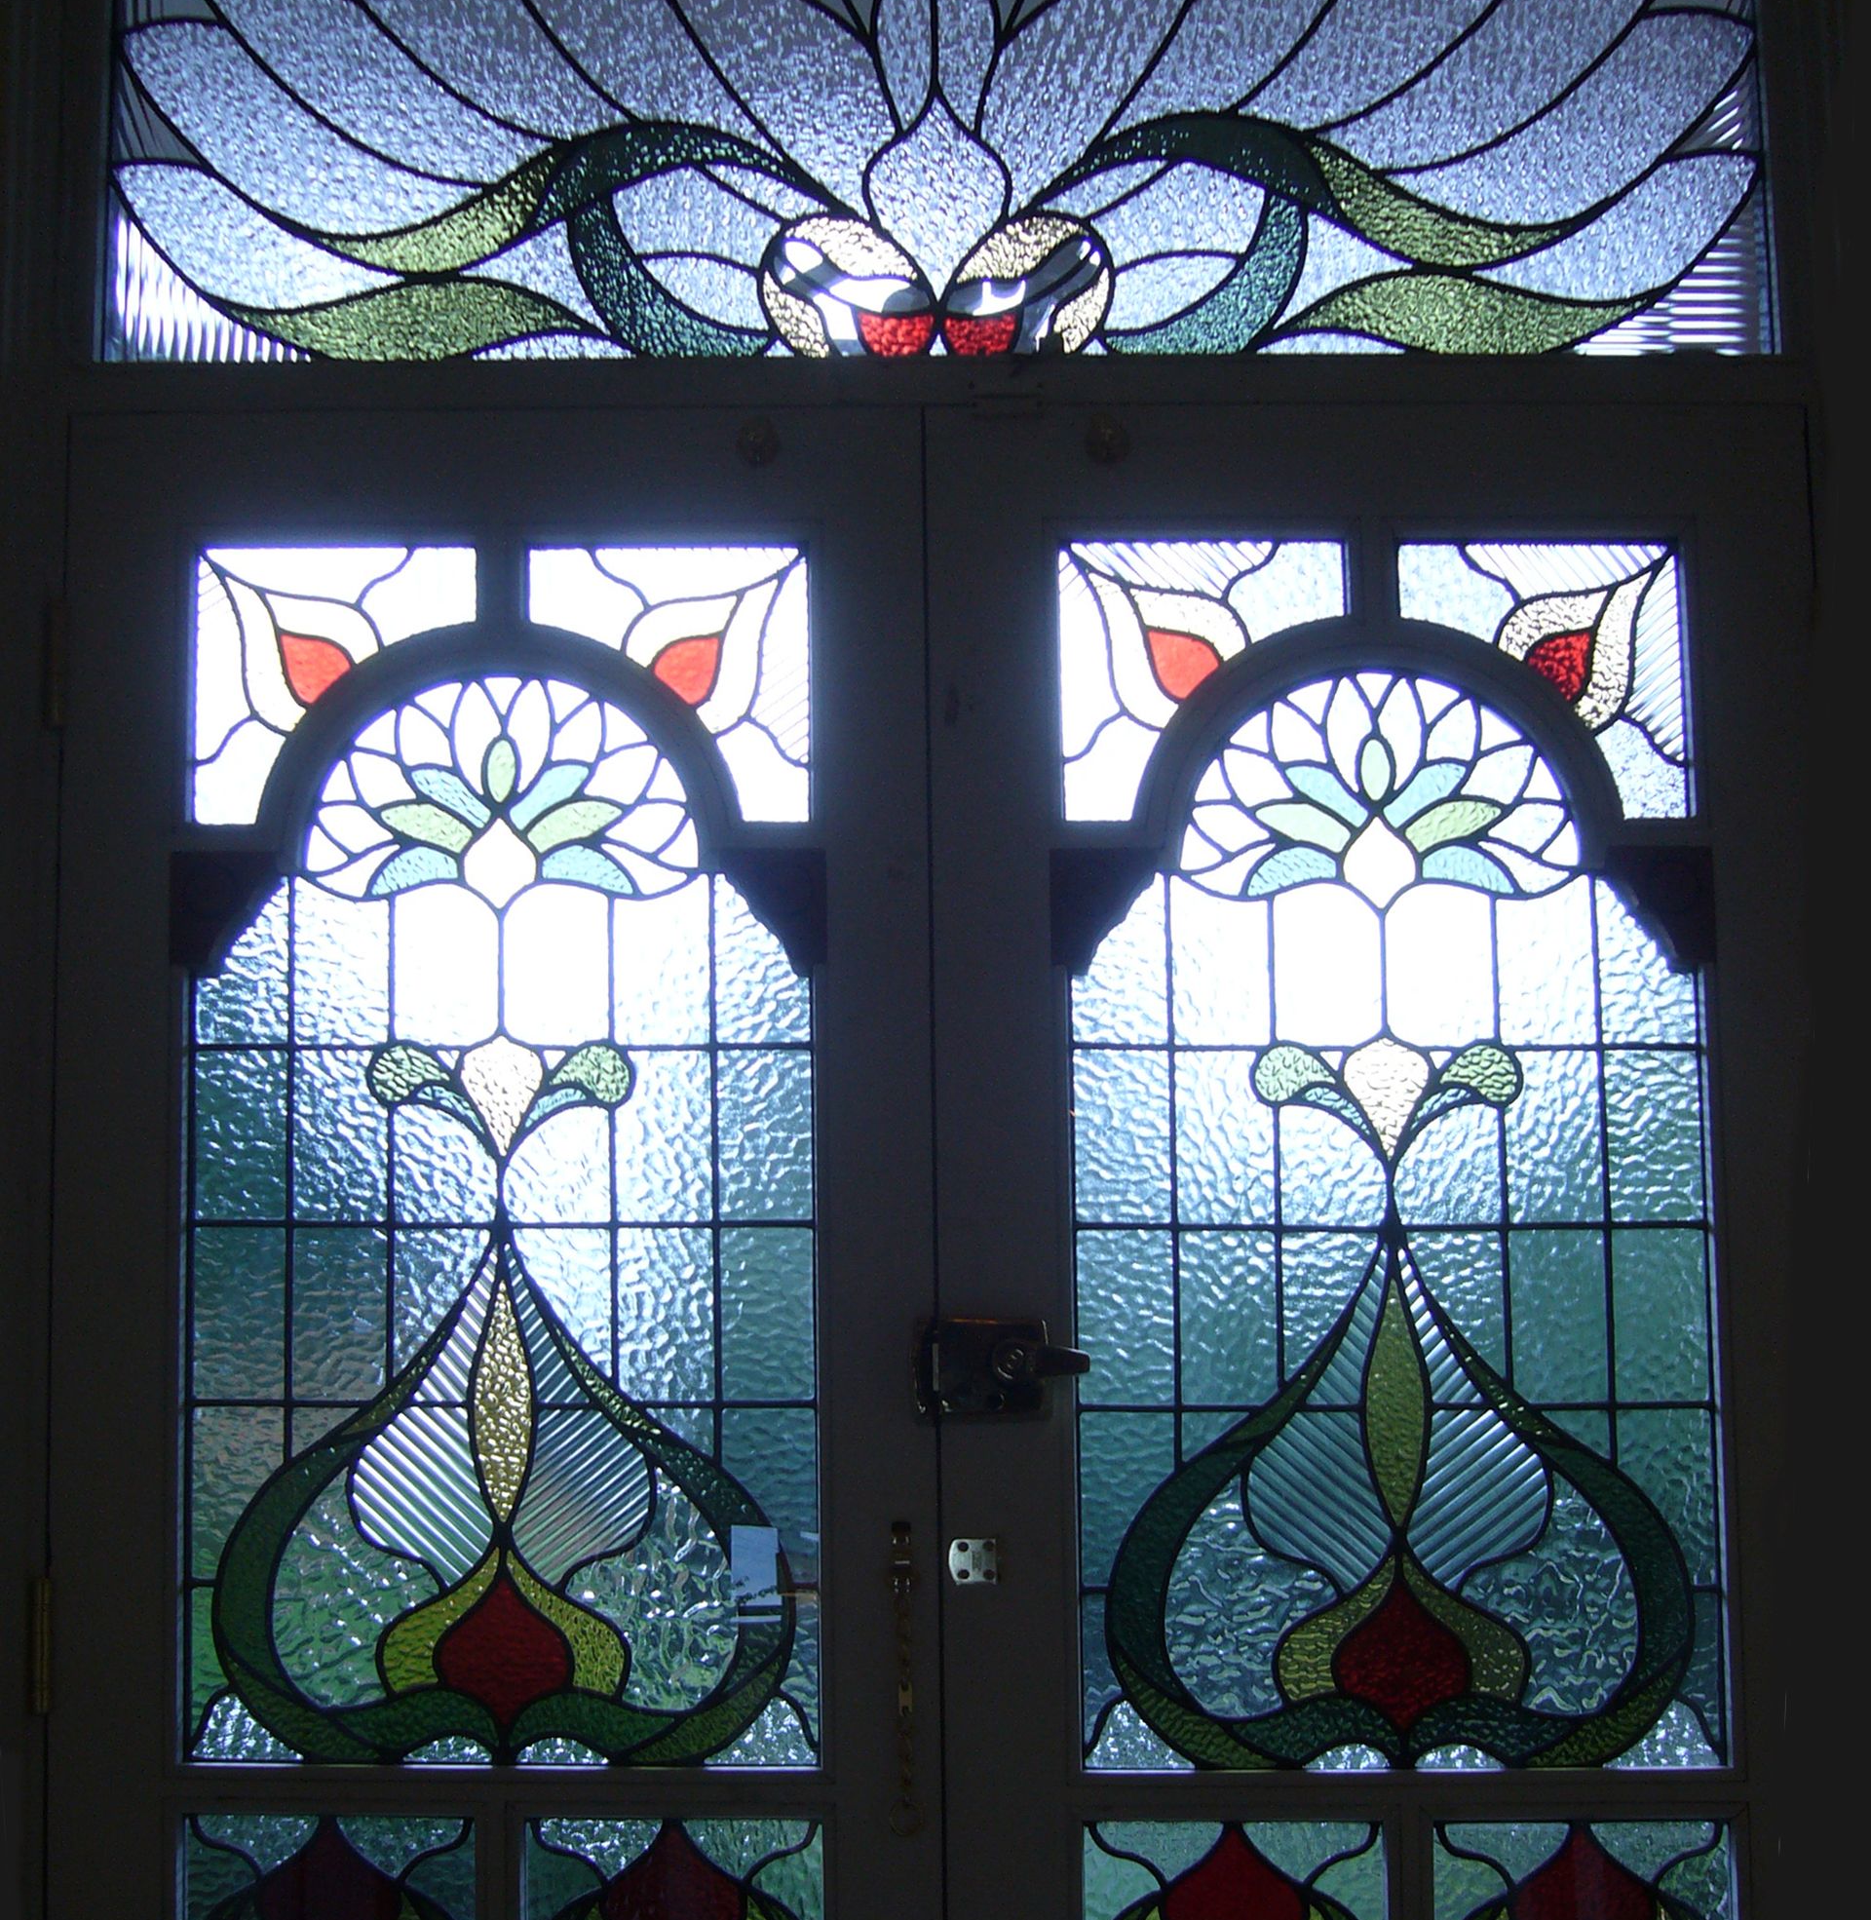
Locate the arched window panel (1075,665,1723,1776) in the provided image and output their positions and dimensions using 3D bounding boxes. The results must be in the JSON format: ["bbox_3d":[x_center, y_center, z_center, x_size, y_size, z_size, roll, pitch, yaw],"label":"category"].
[{"bbox_3d":[0.365,0.197,1.980,0.510,0.864,0.030,0,-4,1],"label":"arched window panel"}]

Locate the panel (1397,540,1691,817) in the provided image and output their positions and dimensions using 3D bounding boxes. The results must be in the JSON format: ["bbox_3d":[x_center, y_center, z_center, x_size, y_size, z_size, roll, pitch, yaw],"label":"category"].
[{"bbox_3d":[0.485,-0.223,2.009,0.232,0.223,0.030,0,-4,1],"label":"panel"}]

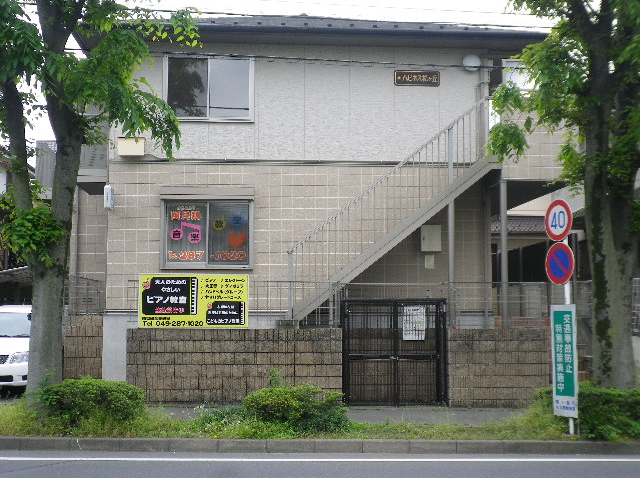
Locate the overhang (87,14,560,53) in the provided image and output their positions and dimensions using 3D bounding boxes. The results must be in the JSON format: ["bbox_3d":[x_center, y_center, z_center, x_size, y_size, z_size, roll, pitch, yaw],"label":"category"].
[{"bbox_3d":[-0.128,-4.002,16.772,8.950,0.450,0.850,0,-5,-2],"label":"overhang"}]

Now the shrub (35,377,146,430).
[{"bbox_3d":[-2.975,2.195,11.477,1.400,0.640,1.000,0,-5,-2],"label":"shrub"}]

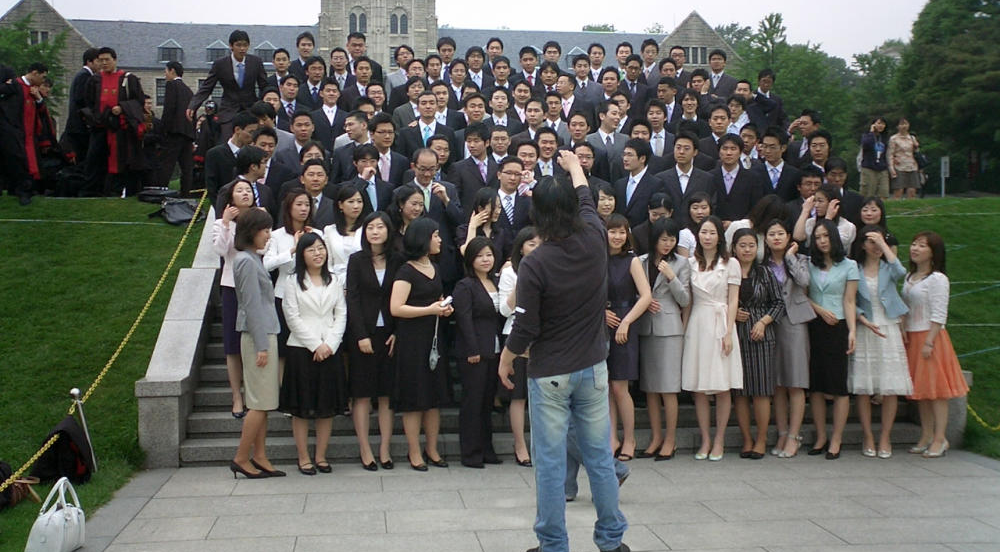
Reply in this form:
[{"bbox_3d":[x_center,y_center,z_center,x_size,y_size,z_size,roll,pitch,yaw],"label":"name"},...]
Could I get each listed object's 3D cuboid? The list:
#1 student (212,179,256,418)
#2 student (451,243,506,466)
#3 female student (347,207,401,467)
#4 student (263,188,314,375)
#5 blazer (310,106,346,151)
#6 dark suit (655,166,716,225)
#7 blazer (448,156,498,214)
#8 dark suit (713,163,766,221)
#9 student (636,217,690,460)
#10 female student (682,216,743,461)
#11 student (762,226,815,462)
[{"bbox_3d":[-1.859,0.155,7.600,0.450,1.680,0.340,0,1,-18],"label":"student"},{"bbox_3d":[-0.147,0.515,7.300,0.410,1.560,0.310,-1,1,-40],"label":"student"},{"bbox_3d":[-0.863,0.445,7.269,0.410,1.730,0.280,0,1,-22],"label":"female student"},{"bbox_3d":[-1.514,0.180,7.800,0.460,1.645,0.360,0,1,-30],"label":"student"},{"bbox_3d":[-1.515,-1.180,9.620,0.500,0.720,0.280,0,1,-8],"label":"blazer"},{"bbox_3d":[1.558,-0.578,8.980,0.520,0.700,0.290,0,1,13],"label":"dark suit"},{"bbox_3d":[-0.194,-0.628,8.504,0.460,0.660,0.260,0,1,-18],"label":"blazer"},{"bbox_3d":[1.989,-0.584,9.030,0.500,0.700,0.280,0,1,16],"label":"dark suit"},{"bbox_3d":[1.158,0.441,7.620,0.420,1.700,0.330,0,1,34],"label":"student"},{"bbox_3d":[1.509,0.446,7.589,0.440,1.710,0.310,0,1,9],"label":"female student"},{"bbox_3d":[2.069,0.453,7.689,0.400,1.690,0.300,0,1,35],"label":"student"}]

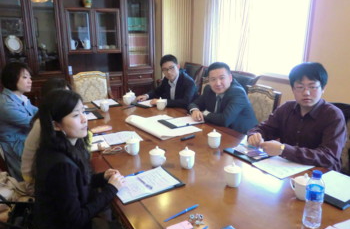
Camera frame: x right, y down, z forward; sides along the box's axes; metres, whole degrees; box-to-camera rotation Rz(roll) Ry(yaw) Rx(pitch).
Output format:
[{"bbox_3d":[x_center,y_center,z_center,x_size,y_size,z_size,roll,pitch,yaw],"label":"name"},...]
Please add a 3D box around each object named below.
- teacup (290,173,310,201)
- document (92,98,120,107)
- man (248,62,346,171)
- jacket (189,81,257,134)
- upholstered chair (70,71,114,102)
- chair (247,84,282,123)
[{"bbox_3d":[0.548,0.312,1.371,0.101,0.113,0.086,4,17,11],"label":"teacup"},{"bbox_3d":[-0.716,-0.123,3.255,0.220,0.012,0.300,-8,17,-26],"label":"document"},{"bbox_3d":[0.720,0.347,1.870,0.720,1.290,0.540,-12,20,-36],"label":"man"},{"bbox_3d":[0.417,0.025,2.568,0.450,0.600,0.560,-12,20,-36],"label":"jacket"},{"bbox_3d":[-0.892,0.034,3.661,0.580,1.000,0.620,-7,16,-24],"label":"upholstered chair"},{"bbox_3d":[0.498,0.276,2.610,0.560,1.000,0.600,16,22,42],"label":"chair"}]

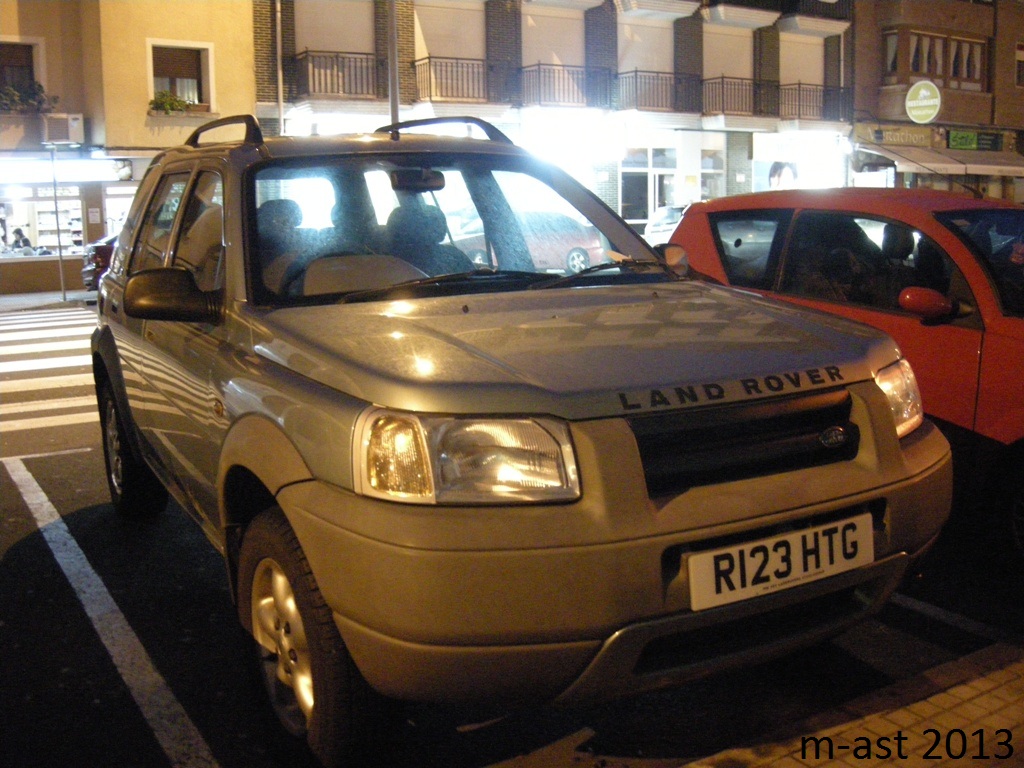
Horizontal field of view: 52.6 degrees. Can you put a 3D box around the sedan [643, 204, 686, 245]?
[{"bbox_3d":[4.750,-3.503,24.100,4.300,1.440,1.750,-7,11,-29],"label":"sedan"}]

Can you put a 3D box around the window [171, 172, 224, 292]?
[{"bbox_3d":[-0.921,-0.486,3.171,0.060,0.370,0.720,15,0,-31],"label":"window"}]

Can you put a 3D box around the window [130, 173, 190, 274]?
[{"bbox_3d":[-1.325,-0.590,3.877,0.060,0.370,0.750,15,0,-31],"label":"window"}]

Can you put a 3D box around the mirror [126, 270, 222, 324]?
[{"bbox_3d":[-0.936,-0.257,2.843,0.220,0.150,0.190,-7,11,-29],"label":"mirror"}]

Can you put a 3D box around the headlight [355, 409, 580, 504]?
[{"bbox_3d":[-0.081,0.147,2.011,0.400,0.175,0.220,-7,11,-29],"label":"headlight"}]

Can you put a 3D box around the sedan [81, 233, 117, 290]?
[{"bbox_3d":[-5.426,-2.377,18.521,4.200,1.440,1.700,-7,11,-29],"label":"sedan"}]

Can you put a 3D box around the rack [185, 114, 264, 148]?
[{"bbox_3d":[-1.093,-0.922,3.883,0.060,0.120,1.130,-7,11,-29],"label":"rack"}]

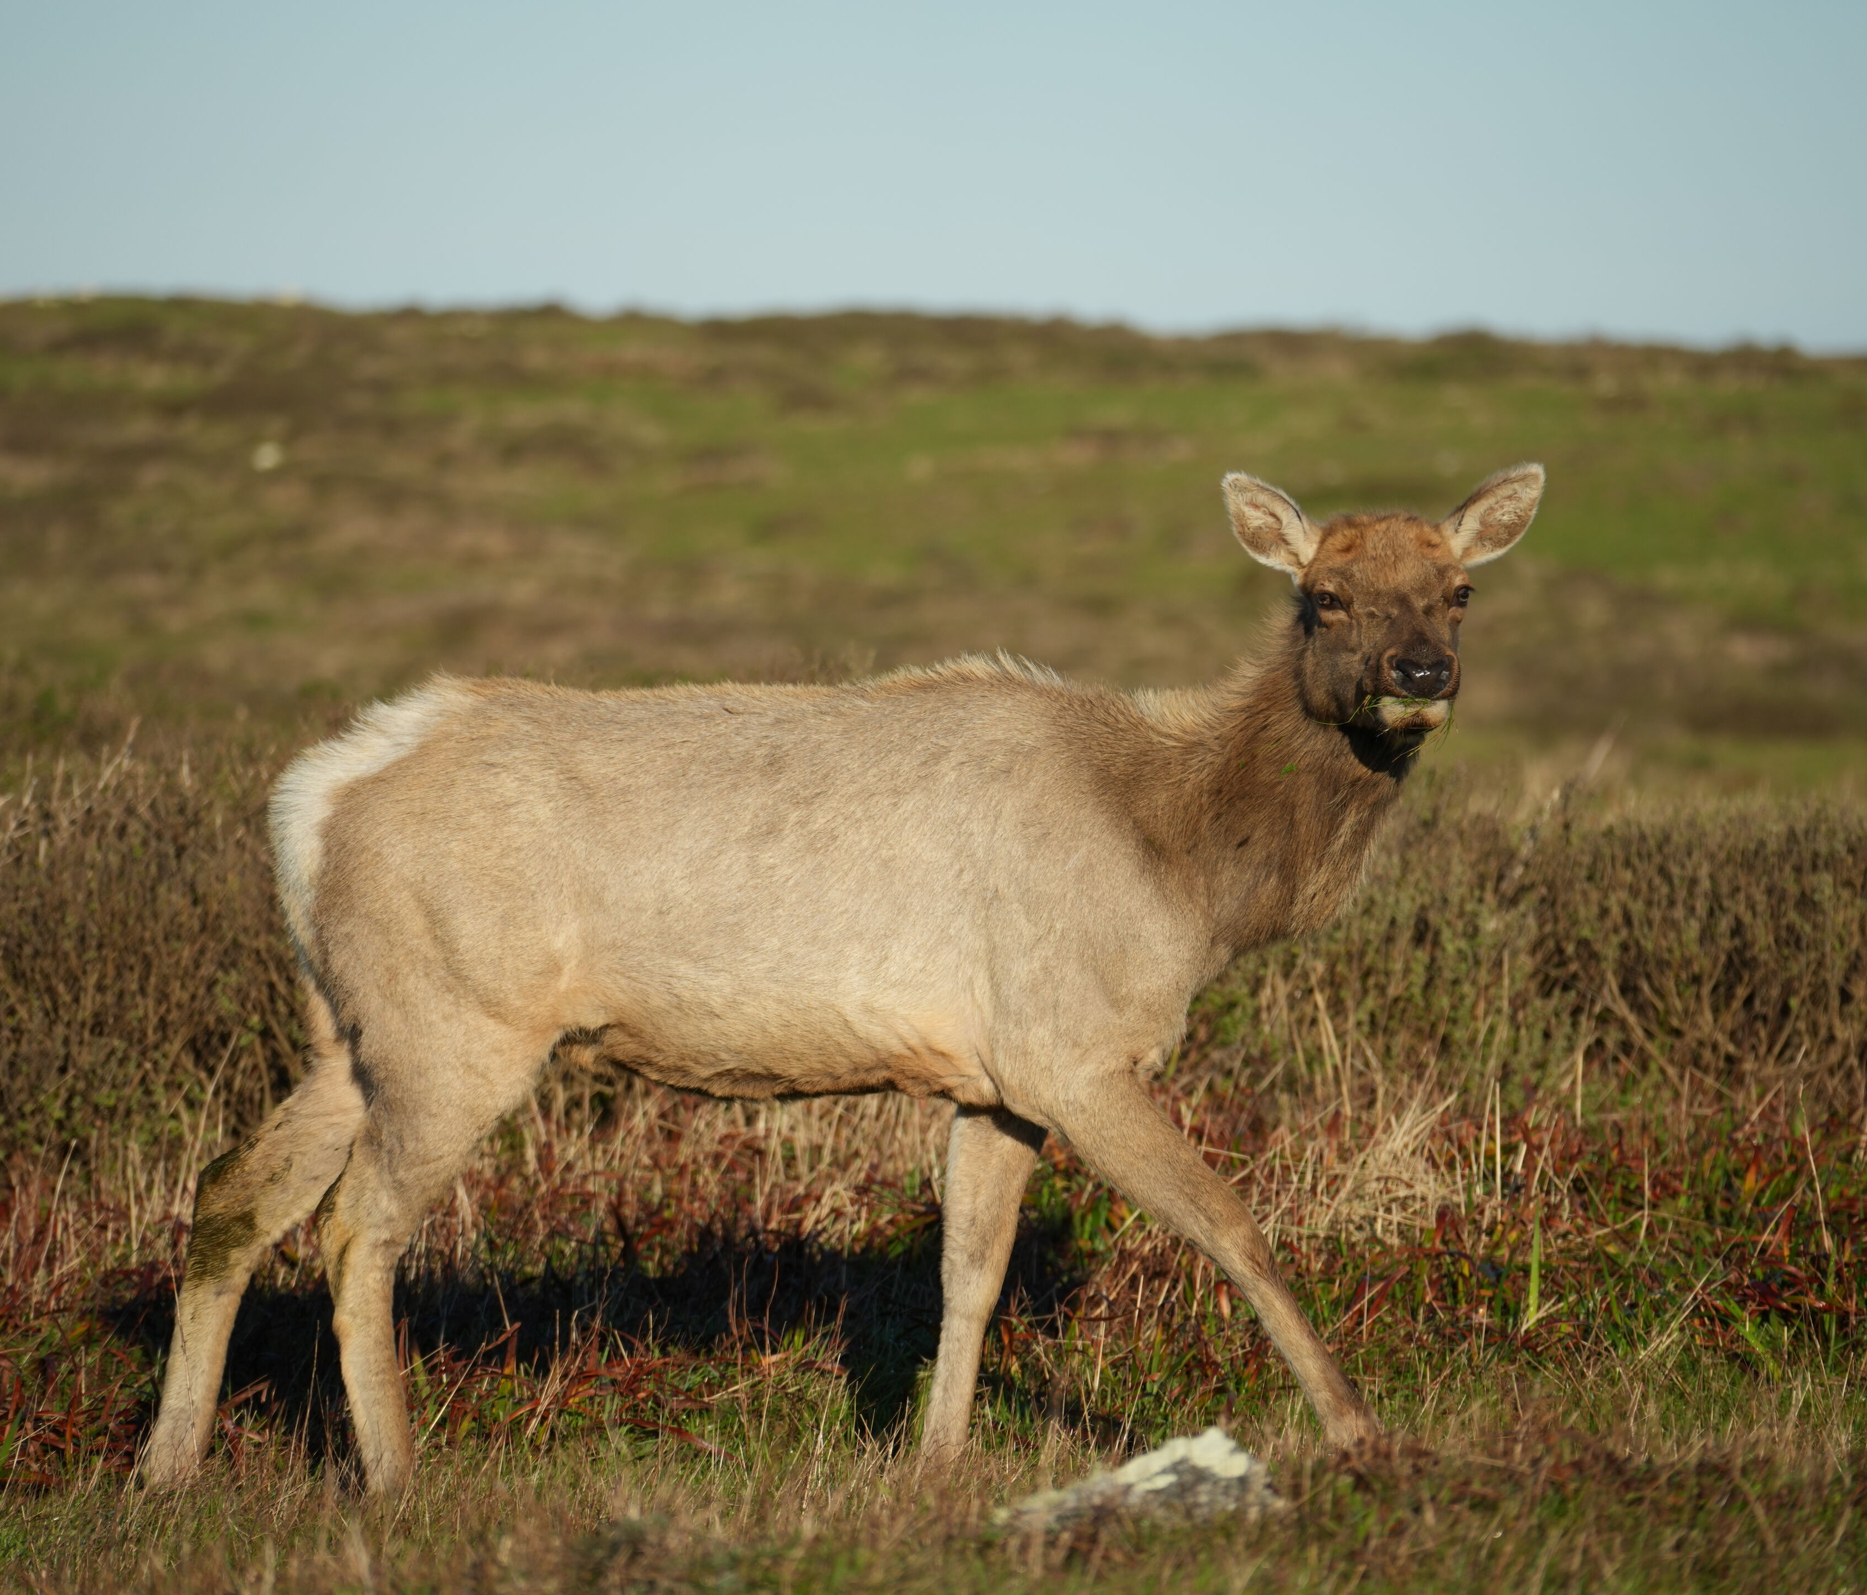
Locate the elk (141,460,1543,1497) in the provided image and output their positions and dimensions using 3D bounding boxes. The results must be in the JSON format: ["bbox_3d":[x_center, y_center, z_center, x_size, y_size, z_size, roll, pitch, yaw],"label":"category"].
[{"bbox_3d":[-0.126,0.257,27.400,1.930,1.450,0.550,0,1,-7],"label":"elk"}]

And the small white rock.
[{"bbox_3d":[0.267,0.892,25.900,0.370,0.150,0.270,0,1,0],"label":"small white rock"}]

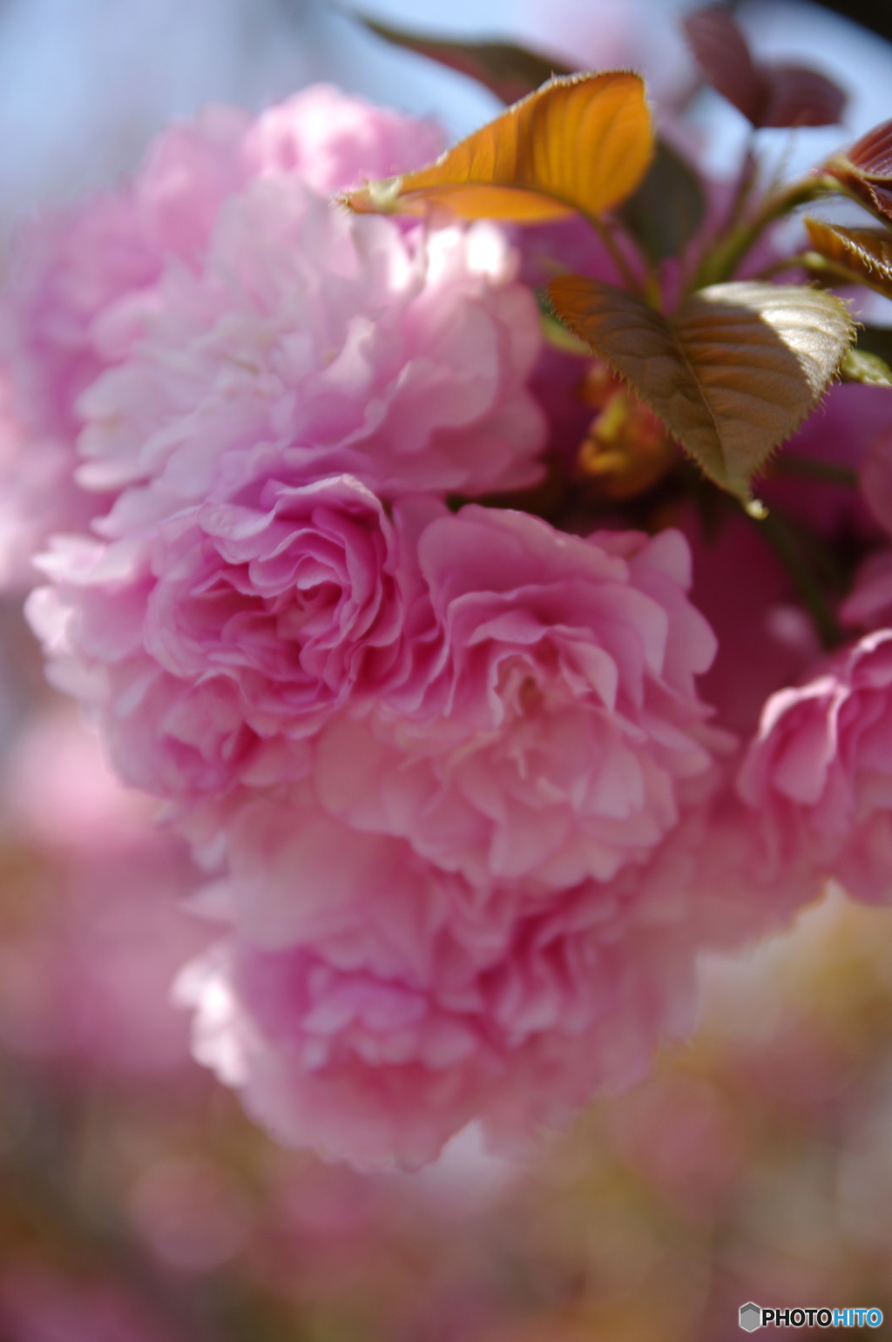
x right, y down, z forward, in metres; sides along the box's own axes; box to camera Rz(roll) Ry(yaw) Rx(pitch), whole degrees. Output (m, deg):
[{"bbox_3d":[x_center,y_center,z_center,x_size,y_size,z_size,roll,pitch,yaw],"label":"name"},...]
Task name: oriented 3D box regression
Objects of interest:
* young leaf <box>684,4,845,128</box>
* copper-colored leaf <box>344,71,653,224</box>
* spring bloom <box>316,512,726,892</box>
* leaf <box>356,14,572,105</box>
[{"bbox_3d":[0.040,-0.075,0.483,0.020,0.015,0.019,0,0,0],"label":"young leaf"},{"bbox_3d":[0.006,-0.060,0.447,0.035,0.017,0.018,0,0,0],"label":"copper-colored leaf"},{"bbox_3d":[0.009,0.004,0.457,0.048,0.044,0.034,0,13,-3],"label":"spring bloom"},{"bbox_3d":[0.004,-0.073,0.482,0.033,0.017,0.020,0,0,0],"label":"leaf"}]

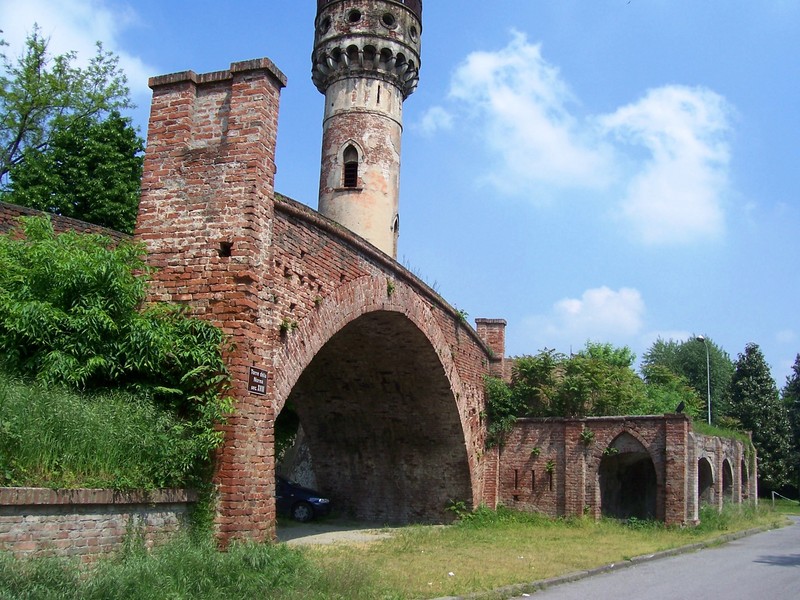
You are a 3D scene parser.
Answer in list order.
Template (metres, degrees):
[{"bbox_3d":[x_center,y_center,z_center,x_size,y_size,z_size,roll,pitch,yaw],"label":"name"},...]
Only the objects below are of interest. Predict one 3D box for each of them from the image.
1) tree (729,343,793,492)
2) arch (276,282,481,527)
[{"bbox_3d":[23.780,7.836,51.967,4.200,10.100,4.200,-2,-12,24],"label":"tree"},{"bbox_3d":[-2.067,2.479,17.803,4.600,5.450,12.800,-1,-12,20],"label":"arch"}]

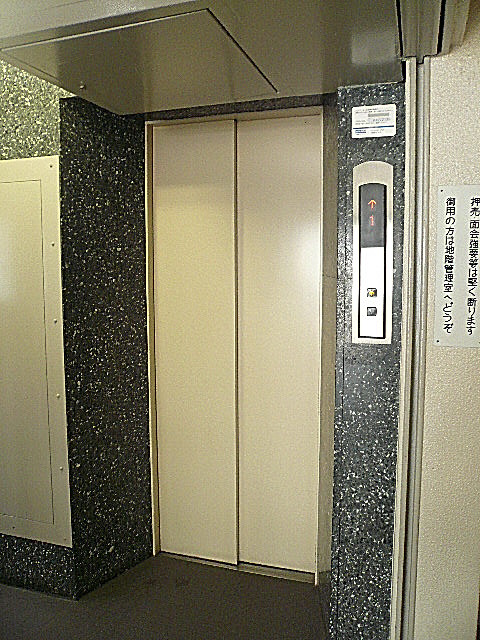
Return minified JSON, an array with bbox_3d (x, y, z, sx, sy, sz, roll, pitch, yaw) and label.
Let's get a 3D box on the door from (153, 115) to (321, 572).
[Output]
[{"bbox_3d":[-0.021,0.145,2.457,0.790,2.100,0.070,1,6,16],"label":"door"}]

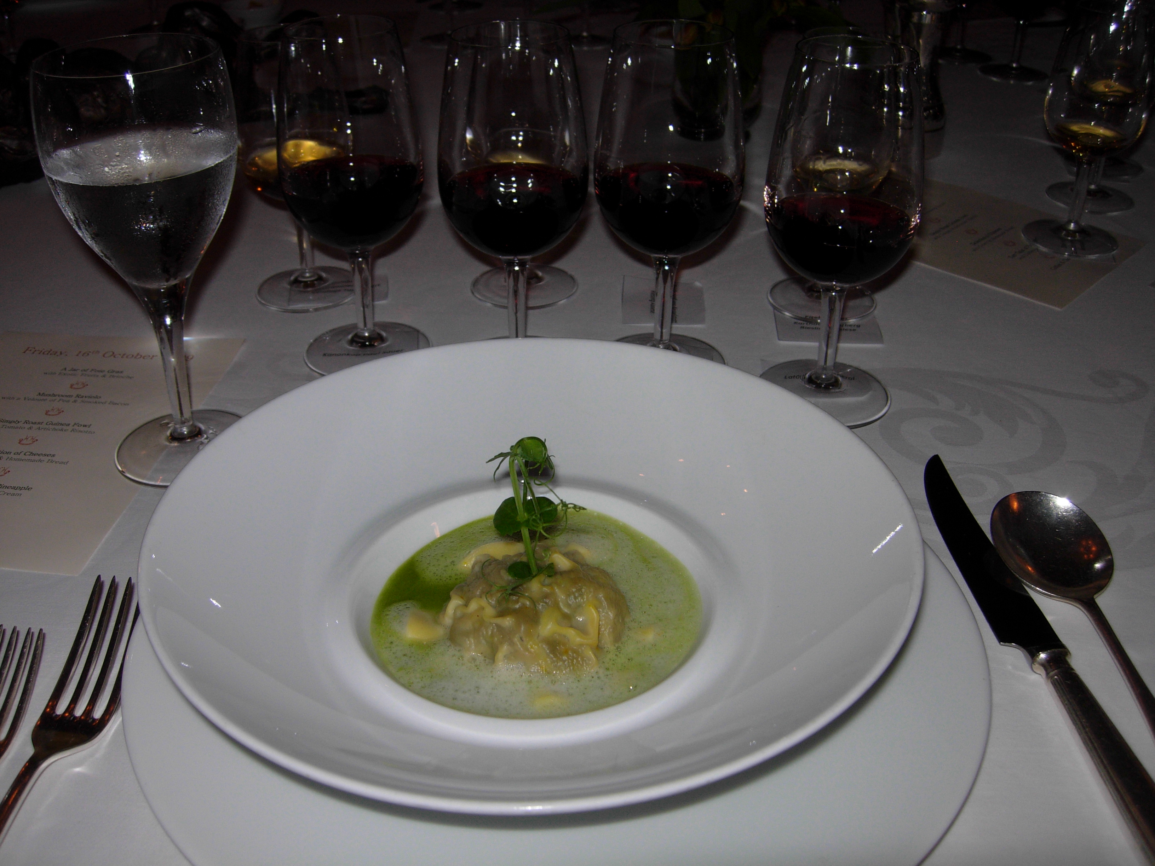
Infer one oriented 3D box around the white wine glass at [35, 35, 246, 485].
[{"bbox_3d":[-0.163,-0.064,0.475,0.073,0.168,0.073,0,31,0],"label":"white wine glass"}]

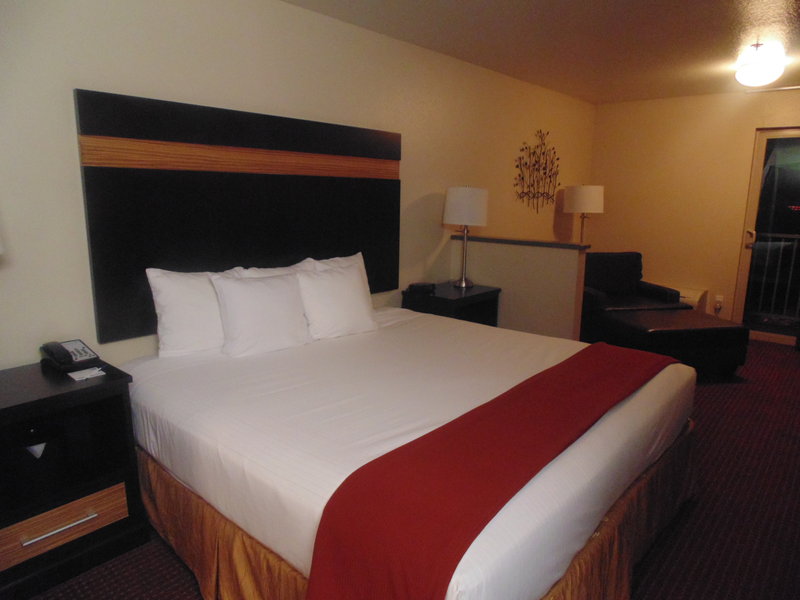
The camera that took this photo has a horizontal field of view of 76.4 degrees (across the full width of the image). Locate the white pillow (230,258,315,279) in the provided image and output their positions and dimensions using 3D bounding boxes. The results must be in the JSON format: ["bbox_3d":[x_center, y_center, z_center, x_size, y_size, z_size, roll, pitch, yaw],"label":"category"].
[{"bbox_3d":[-0.652,0.020,2.796,0.160,0.420,0.500,-8,3,43],"label":"white pillow"}]

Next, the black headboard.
[{"bbox_3d":[-0.679,-0.472,2.889,0.040,1.070,1.970,11,15,41],"label":"black headboard"}]

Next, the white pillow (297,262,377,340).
[{"bbox_3d":[-0.371,-0.002,2.775,0.420,0.420,0.160,-11,2,-35],"label":"white pillow"}]

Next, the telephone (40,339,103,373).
[{"bbox_3d":[-1.388,0.223,2.143,0.200,0.092,0.190,11,15,41],"label":"telephone"}]

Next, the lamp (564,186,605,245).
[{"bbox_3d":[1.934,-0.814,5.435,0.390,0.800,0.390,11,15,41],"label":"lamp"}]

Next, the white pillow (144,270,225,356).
[{"bbox_3d":[-0.979,0.049,2.474,0.430,0.420,0.160,-6,-8,-43],"label":"white pillow"}]

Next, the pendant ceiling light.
[{"bbox_3d":[2.623,-1.714,3.734,0.290,0.230,0.290,11,15,41],"label":"pendant ceiling light"}]

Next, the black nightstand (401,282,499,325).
[{"bbox_3d":[0.390,0.286,3.959,0.450,0.730,0.600,11,15,41],"label":"black nightstand"}]

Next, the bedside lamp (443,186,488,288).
[{"bbox_3d":[0.512,-0.490,3.989,0.345,0.780,0.345,1,12,0],"label":"bedside lamp"}]

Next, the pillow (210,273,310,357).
[{"bbox_3d":[-0.666,0.054,2.516,0.460,0.410,0.160,-6,-11,-45],"label":"pillow"}]

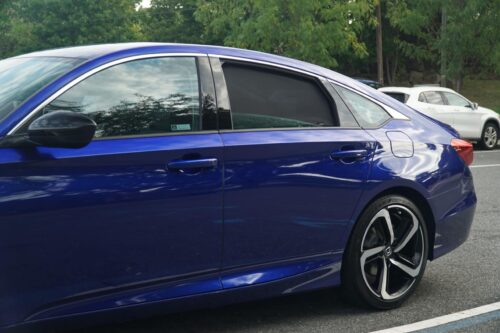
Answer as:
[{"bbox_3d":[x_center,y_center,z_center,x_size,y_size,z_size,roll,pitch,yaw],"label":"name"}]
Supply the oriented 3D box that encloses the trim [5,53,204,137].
[{"bbox_3d":[-0.535,-0.316,2.924,1.000,0.364,0.151,-3,6,-38],"label":"trim"}]

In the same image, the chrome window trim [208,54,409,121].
[{"bbox_3d":[0.348,-0.393,3.648,1.298,0.318,0.111,-3,6,-38],"label":"chrome window trim"}]

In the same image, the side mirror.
[{"bbox_3d":[-0.685,-0.137,2.606,0.177,0.138,0.222,-3,6,-38],"label":"side mirror"}]

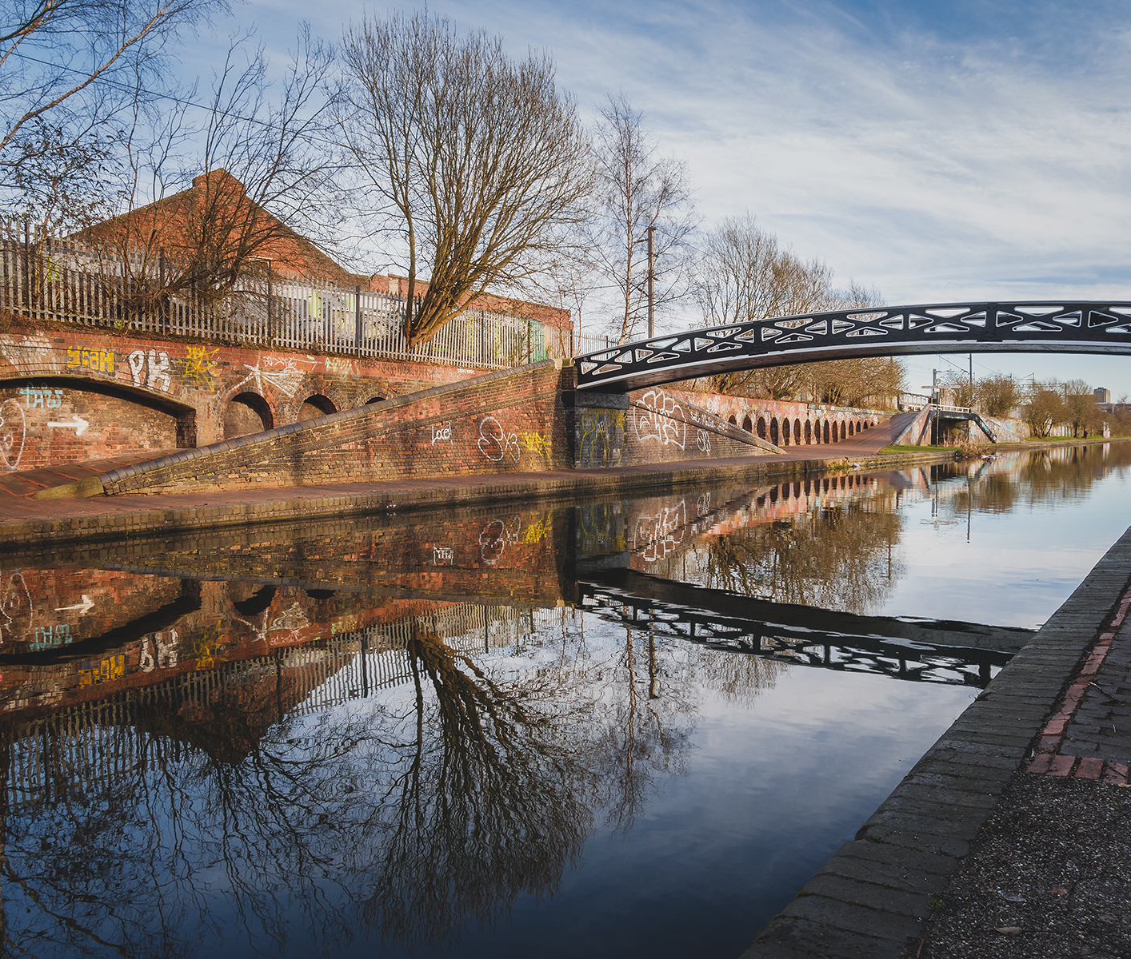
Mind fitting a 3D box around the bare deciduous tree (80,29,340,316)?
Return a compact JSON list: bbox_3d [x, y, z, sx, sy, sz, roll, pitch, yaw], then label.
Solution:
[{"bbox_3d":[-7.130,-5.960,17.820,5.220,6.070,4.800,0,3,0],"label":"bare deciduous tree"}]

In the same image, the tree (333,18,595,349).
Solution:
[{"bbox_3d":[-2.720,-7.830,23.840,6.980,9.260,6.500,0,3,0],"label":"tree"}]

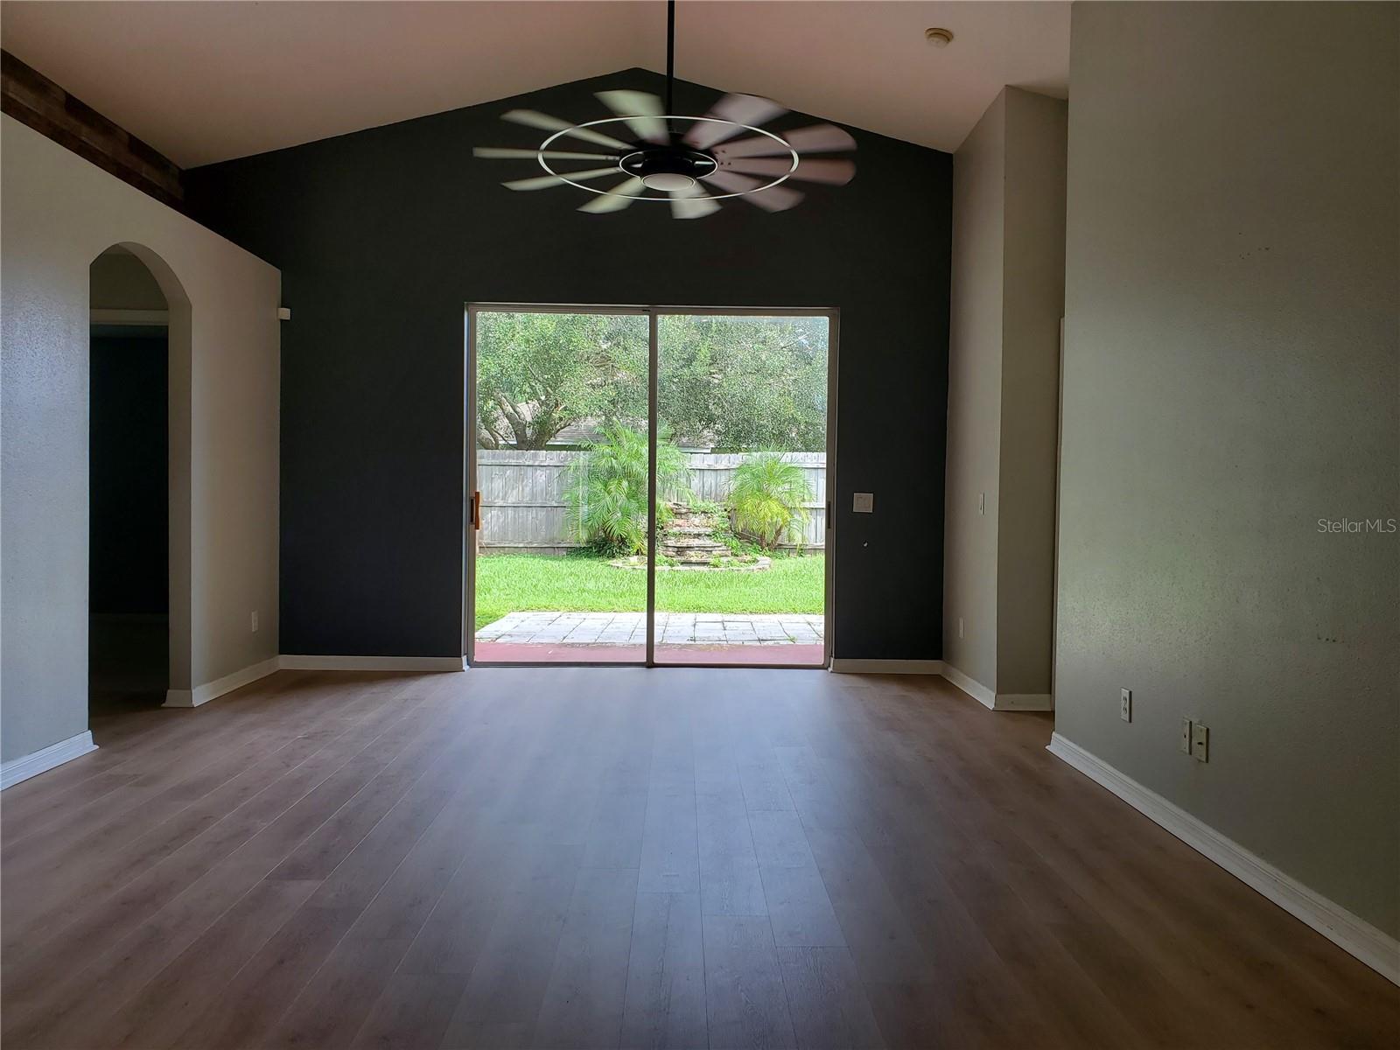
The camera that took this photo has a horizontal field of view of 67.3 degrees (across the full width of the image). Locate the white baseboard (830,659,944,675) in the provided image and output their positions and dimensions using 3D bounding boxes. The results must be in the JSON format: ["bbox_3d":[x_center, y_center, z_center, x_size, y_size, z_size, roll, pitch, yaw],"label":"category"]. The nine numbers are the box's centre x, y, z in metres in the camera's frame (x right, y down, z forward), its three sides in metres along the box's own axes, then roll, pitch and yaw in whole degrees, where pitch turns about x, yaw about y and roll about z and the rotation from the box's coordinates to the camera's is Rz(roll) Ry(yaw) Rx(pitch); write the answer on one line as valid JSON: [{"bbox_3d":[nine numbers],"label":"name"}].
[{"bbox_3d":[1.225,0.929,6.906,0.725,0.094,0.030,1,1,-1],"label":"white baseboard"}]

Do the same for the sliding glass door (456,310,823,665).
[{"bbox_3d":[-0.318,-0.236,6.941,2.405,2.385,0.120,1,1,-1],"label":"sliding glass door"}]

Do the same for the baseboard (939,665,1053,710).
[{"bbox_3d":[1.739,0.950,6.316,0.320,0.094,1.170,1,1,-1],"label":"baseboard"}]

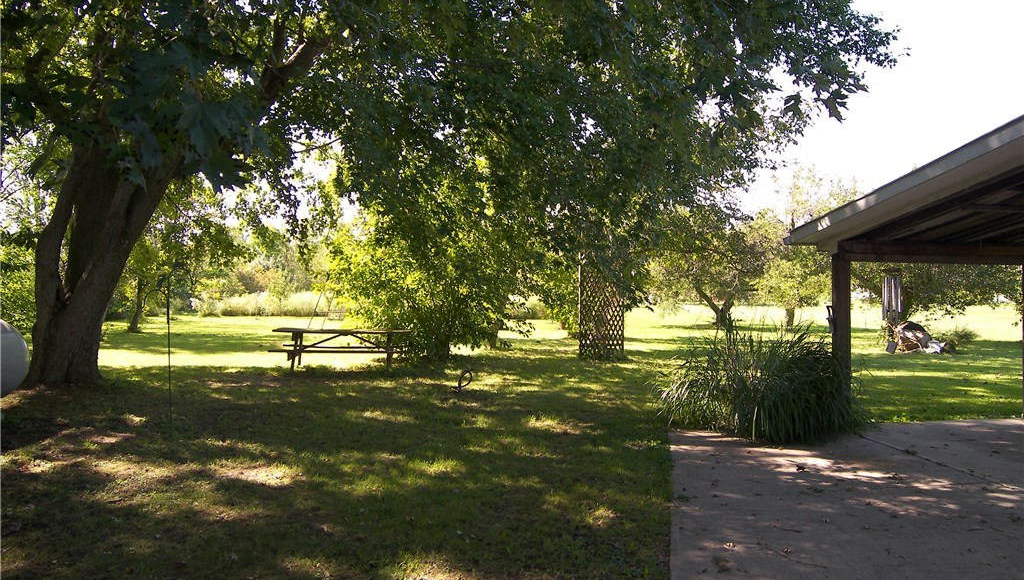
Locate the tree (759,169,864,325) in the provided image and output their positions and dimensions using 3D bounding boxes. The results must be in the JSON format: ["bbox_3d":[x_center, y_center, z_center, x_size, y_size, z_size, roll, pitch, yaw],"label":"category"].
[{"bbox_3d":[12.500,-1.870,30.500,4.500,7.000,4.500,0,0,0],"label":"tree"}]

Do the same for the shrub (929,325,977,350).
[{"bbox_3d":[12.750,1.340,20.500,1.400,0.720,1.200,0,0,0],"label":"shrub"}]

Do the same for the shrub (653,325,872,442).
[{"bbox_3d":[2.820,0.950,8.000,2.300,1.200,1.750,0,0,0],"label":"shrub"}]

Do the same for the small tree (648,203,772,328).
[{"bbox_3d":[8.530,-1.070,30.500,5.400,5.400,5.200,0,0,0],"label":"small tree"}]

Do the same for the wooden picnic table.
[{"bbox_3d":[-3.230,1.150,13.700,2.500,0.760,1.520,0,0,-8],"label":"wooden picnic table"}]

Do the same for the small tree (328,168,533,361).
[{"bbox_3d":[-1.840,-0.580,16.000,4.600,4.400,4.200,0,0,0],"label":"small tree"}]

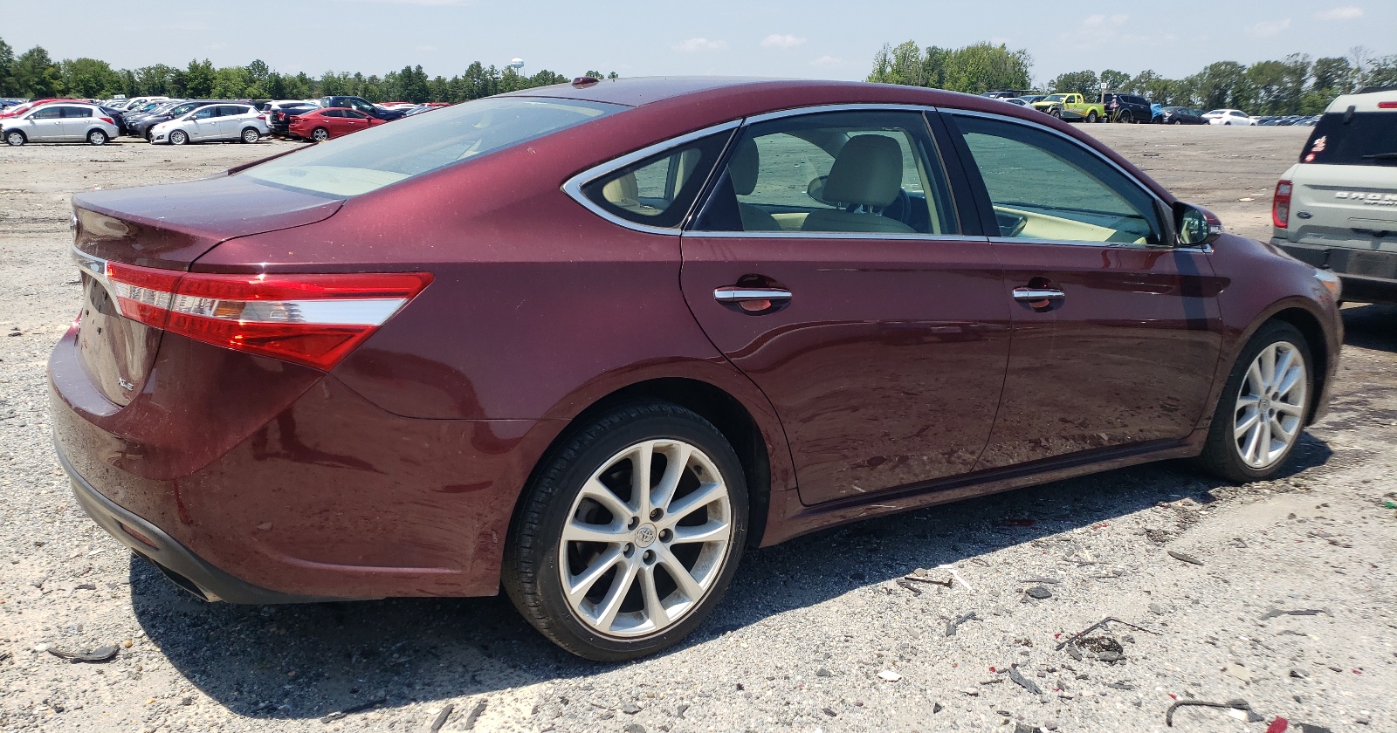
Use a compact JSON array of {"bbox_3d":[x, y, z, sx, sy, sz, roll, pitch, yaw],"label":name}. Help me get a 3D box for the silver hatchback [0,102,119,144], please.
[{"bbox_3d":[-23.850,-9.030,39.100,4.270,1.535,1.700,-6,15,-24],"label":"silver hatchback"}]

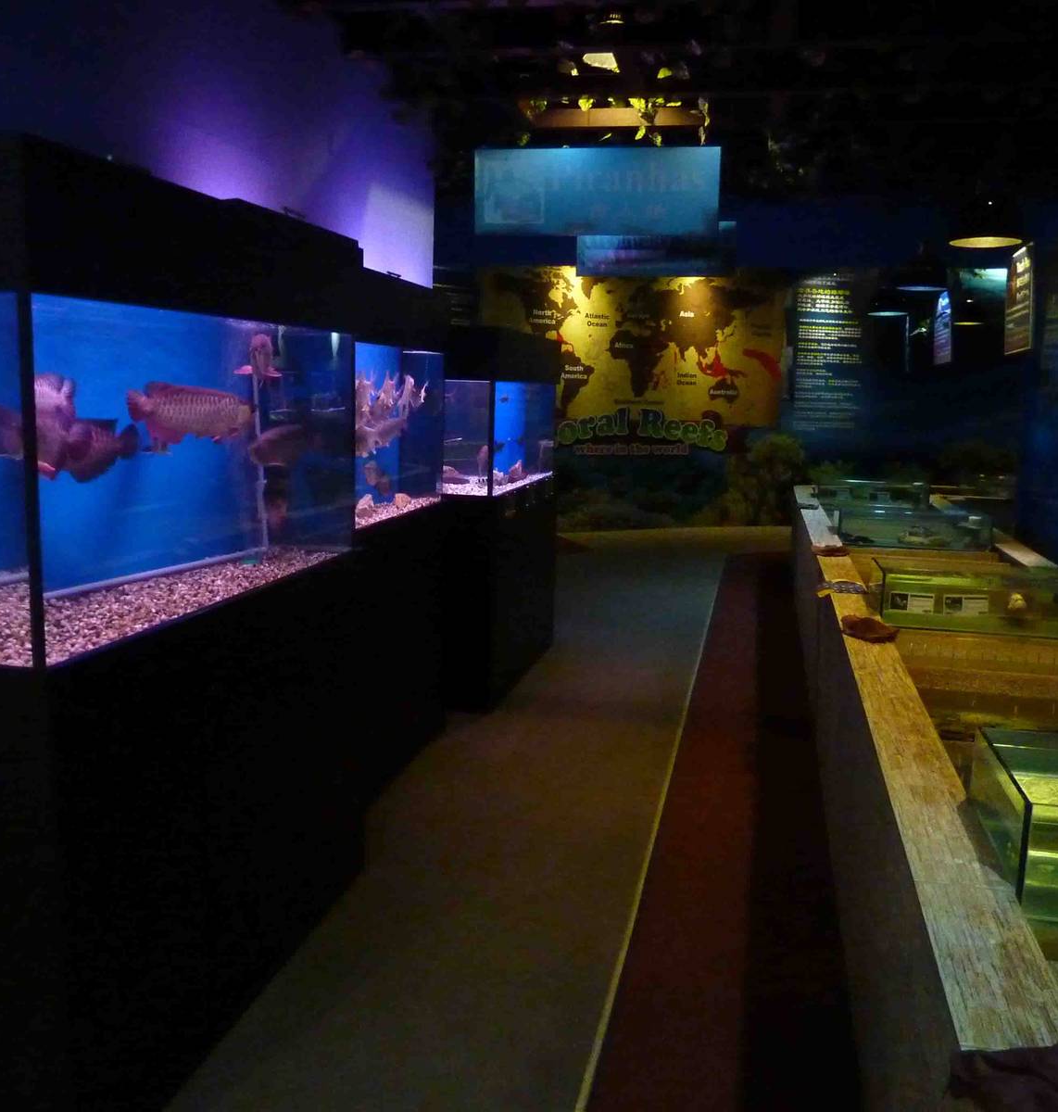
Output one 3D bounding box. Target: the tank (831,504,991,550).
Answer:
[{"bbox_3d":[2.192,-0.169,6.140,0.805,0.188,0.410,3,9,12],"label":"tank"}]

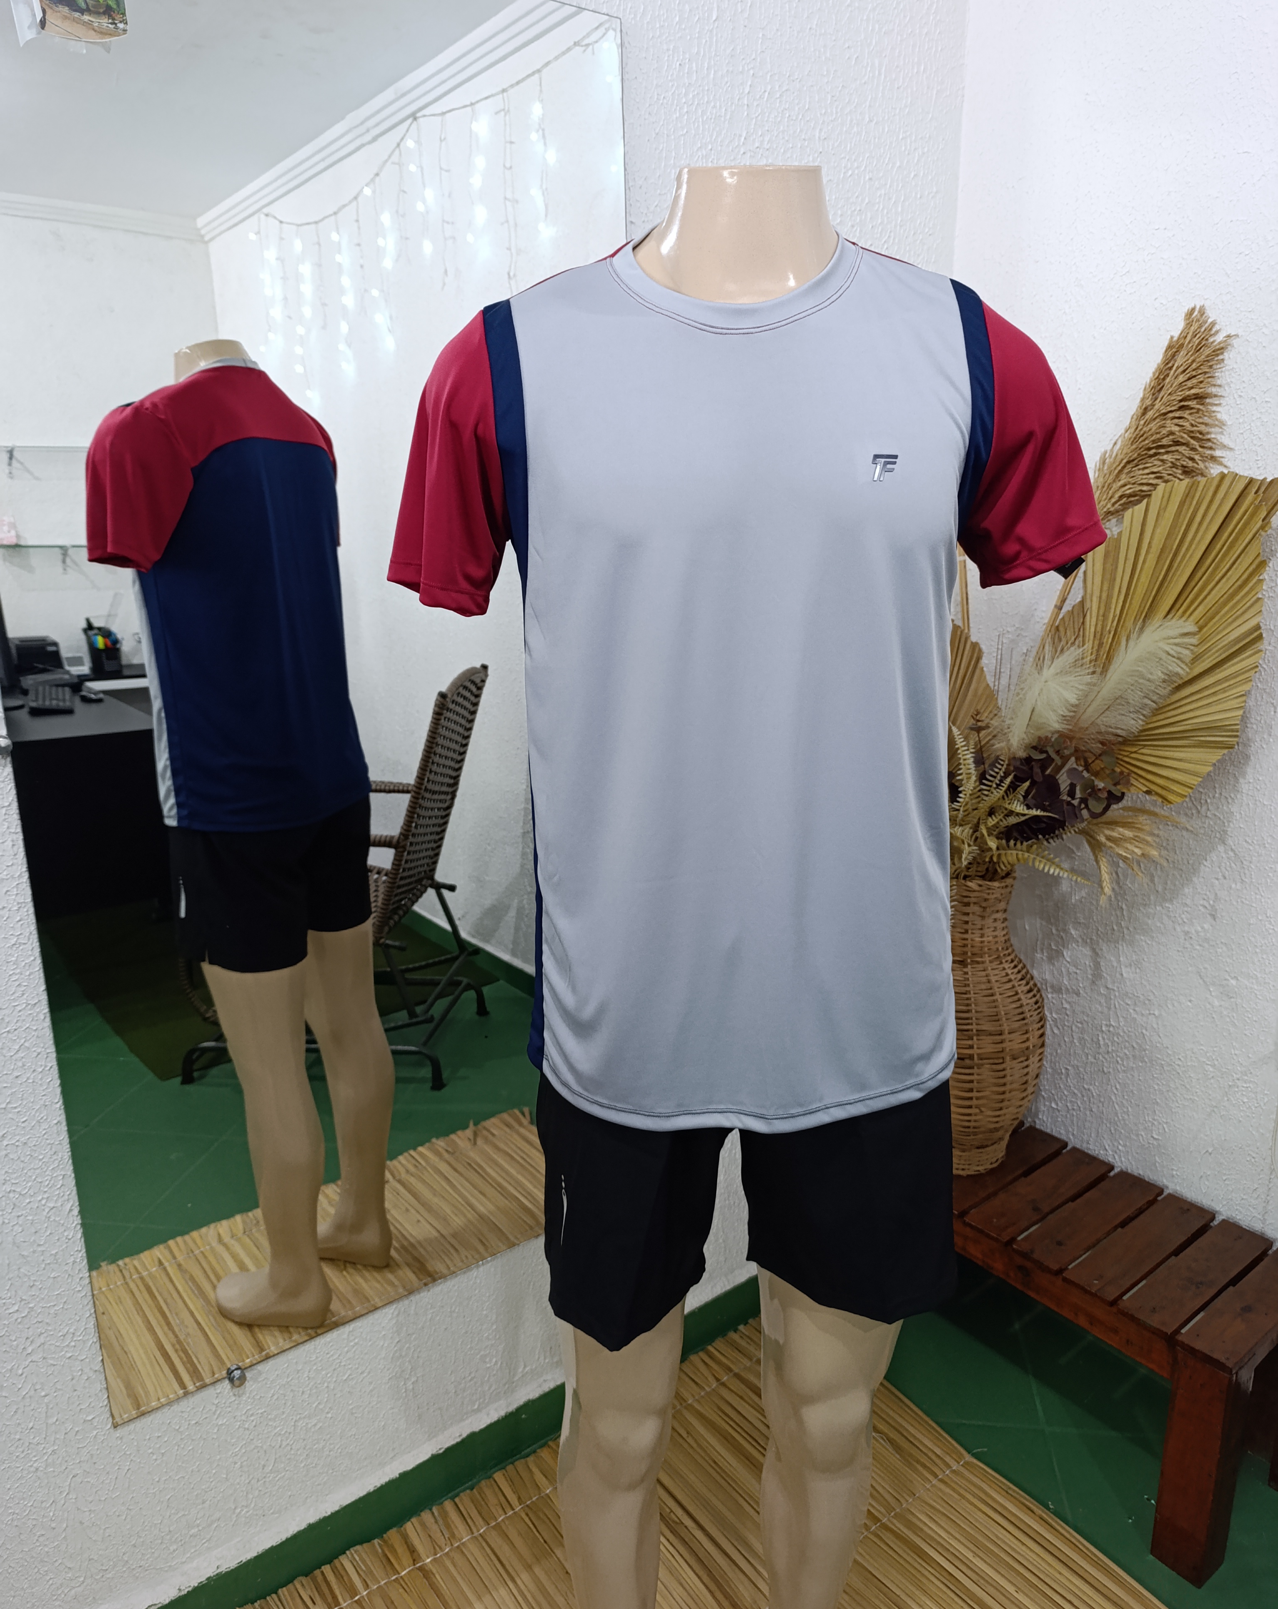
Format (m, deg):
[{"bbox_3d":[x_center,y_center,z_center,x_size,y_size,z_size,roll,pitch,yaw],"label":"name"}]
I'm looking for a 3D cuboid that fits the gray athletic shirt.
[{"bbox_3d":[0.084,-0.100,0.908,0.540,0.680,0.295,-2,15,-5],"label":"gray athletic shirt"}]

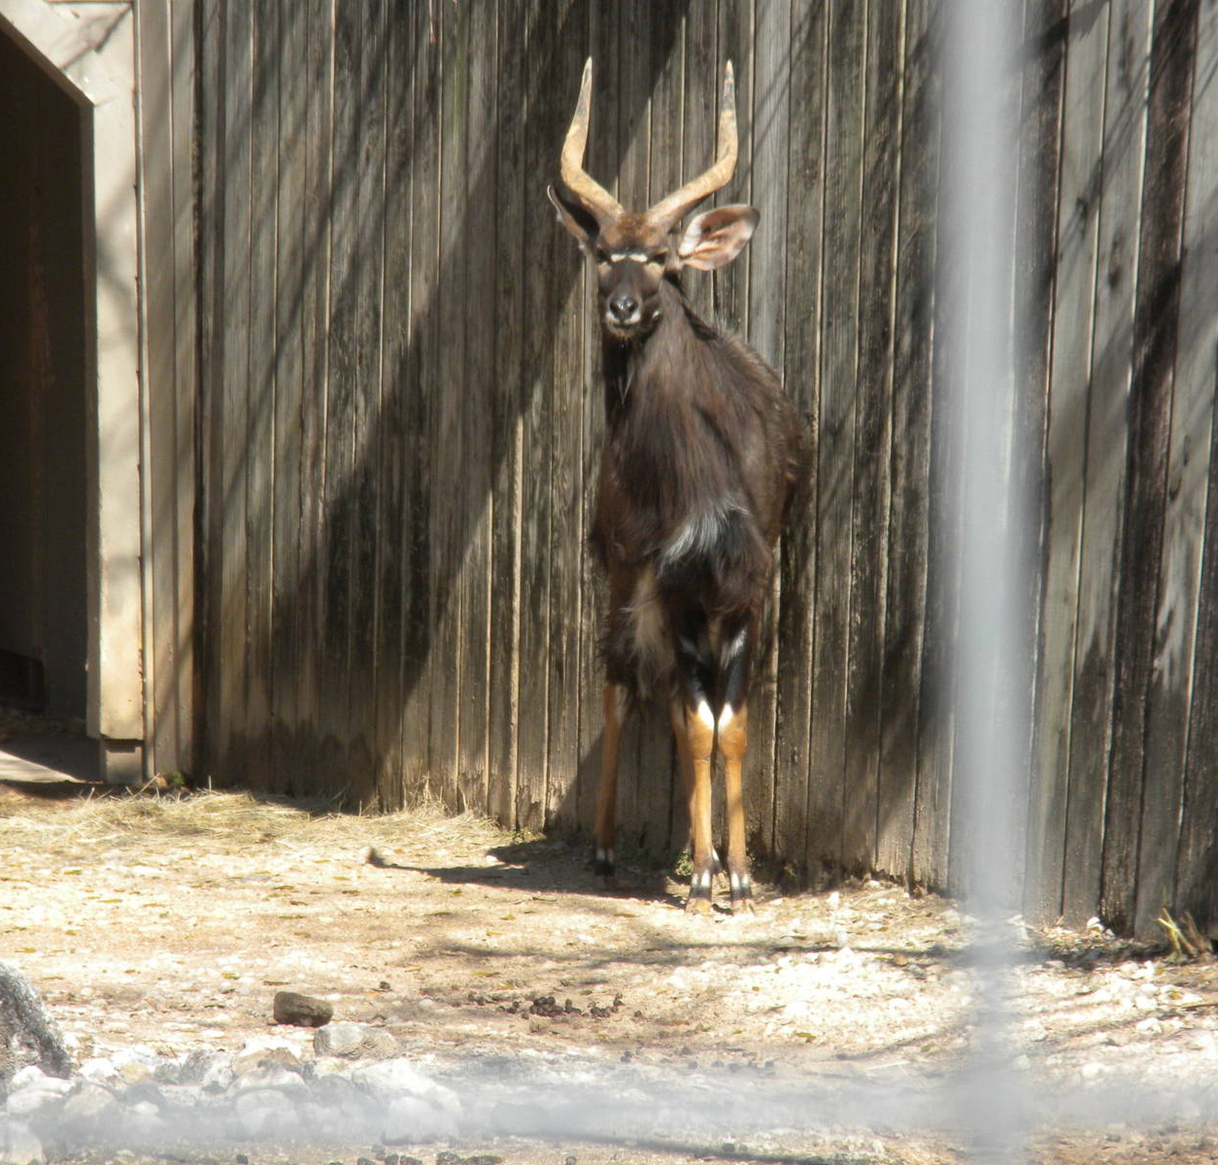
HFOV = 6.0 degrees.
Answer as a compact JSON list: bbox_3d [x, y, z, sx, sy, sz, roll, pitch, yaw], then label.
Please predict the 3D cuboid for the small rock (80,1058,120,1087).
[{"bbox_3d":[-0.811,0.783,18.600,0.064,0.045,0.055,0,3,0],"label":"small rock"}]

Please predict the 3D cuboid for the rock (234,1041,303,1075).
[{"bbox_3d":[-0.518,0.726,17.750,0.104,0.053,0.085,0,3,0],"label":"rock"}]

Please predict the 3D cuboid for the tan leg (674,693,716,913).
[{"bbox_3d":[0.167,0.417,21.850,0.065,0.400,0.095,0,3,0],"label":"tan leg"}]

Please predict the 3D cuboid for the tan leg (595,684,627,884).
[{"bbox_3d":[0.005,0.390,22.500,0.063,0.385,0.110,0,3,0],"label":"tan leg"}]

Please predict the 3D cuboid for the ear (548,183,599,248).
[{"bbox_3d":[-0.064,-0.681,21.650,0.075,0.155,0.075,-36,-3,-7],"label":"ear"}]

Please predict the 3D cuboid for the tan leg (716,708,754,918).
[{"bbox_3d":[0.229,0.411,21.200,0.067,0.375,0.095,0,3,-3],"label":"tan leg"}]

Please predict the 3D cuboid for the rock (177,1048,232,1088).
[{"bbox_3d":[-0.611,0.735,17.650,0.083,0.059,0.070,0,3,0],"label":"rock"}]

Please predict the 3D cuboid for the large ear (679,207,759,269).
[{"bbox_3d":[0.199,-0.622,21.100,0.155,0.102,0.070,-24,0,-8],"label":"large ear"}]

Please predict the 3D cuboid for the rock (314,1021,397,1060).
[{"bbox_3d":[-0.395,0.713,18.150,0.128,0.057,0.095,0,3,0],"label":"rock"}]

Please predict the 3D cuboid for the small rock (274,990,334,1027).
[{"bbox_3d":[-0.509,0.713,19.500,0.099,0.056,0.070,0,3,0],"label":"small rock"}]

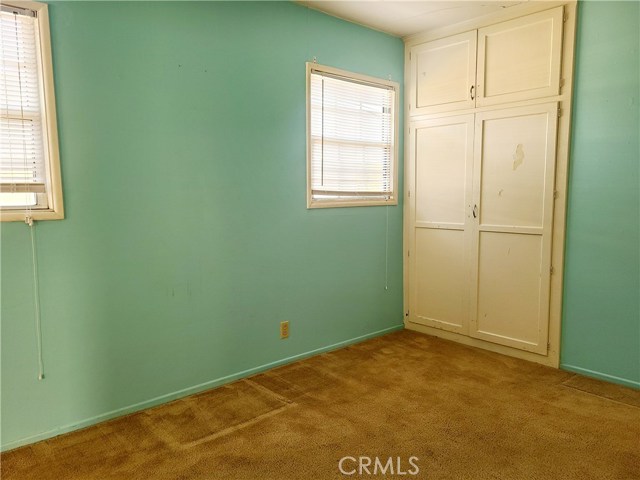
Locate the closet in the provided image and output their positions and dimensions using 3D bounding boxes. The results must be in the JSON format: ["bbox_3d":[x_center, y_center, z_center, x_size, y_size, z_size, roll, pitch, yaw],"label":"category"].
[{"bbox_3d":[1.362,-0.399,3.788,0.500,2.442,1.317,-5,8,-42],"label":"closet"}]

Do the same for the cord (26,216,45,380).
[{"bbox_3d":[-1.337,0.284,2.264,0.040,0.785,0.030,-5,8,-42],"label":"cord"}]

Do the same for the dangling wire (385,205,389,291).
[{"bbox_3d":[0.558,0.065,3.954,0.025,0.712,0.025,-5,8,-42],"label":"dangling wire"}]

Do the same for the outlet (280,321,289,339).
[{"bbox_3d":[-0.240,0.626,3.328,0.072,0.116,0.010,-5,8,-42],"label":"outlet"}]

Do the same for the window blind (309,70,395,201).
[{"bbox_3d":[0.275,-0.770,3.661,0.899,0.870,0.040,-5,8,-42],"label":"window blind"}]

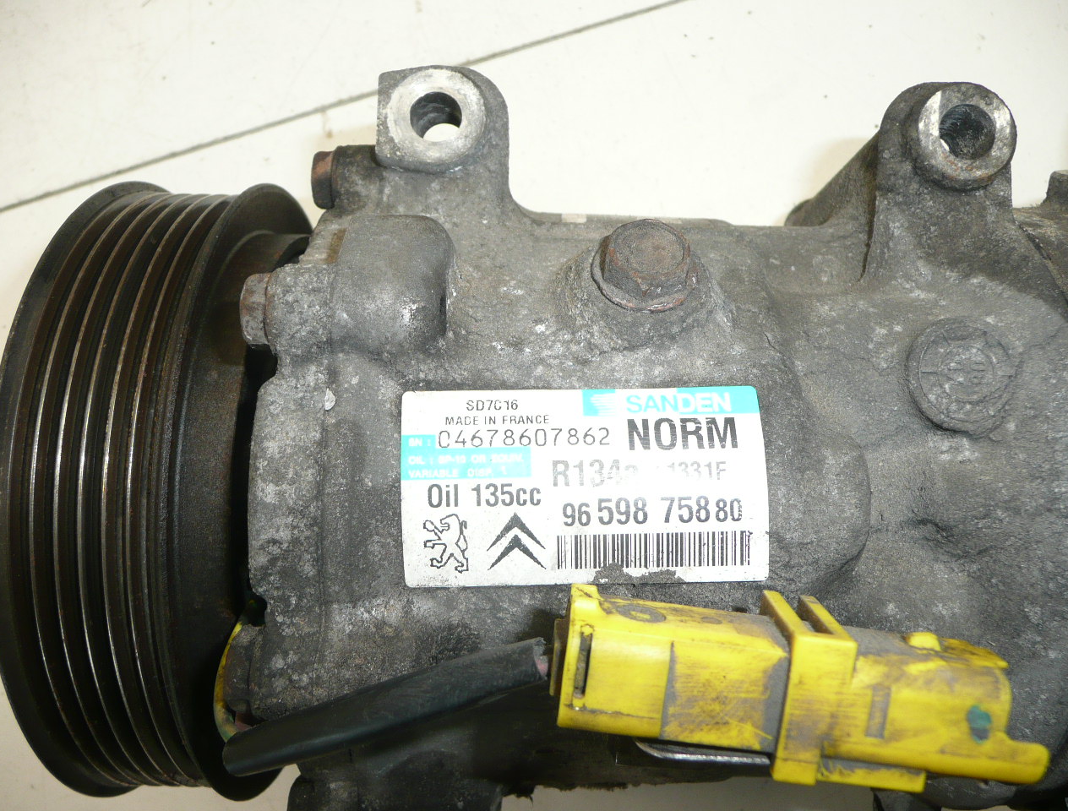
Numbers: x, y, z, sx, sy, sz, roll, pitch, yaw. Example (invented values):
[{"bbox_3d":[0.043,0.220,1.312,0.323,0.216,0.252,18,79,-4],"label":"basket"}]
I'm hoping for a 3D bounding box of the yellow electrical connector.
[{"bbox_3d":[0.035,0.039,0.122,0.065,0.021,0.021,7,96,1],"label":"yellow electrical connector"}]

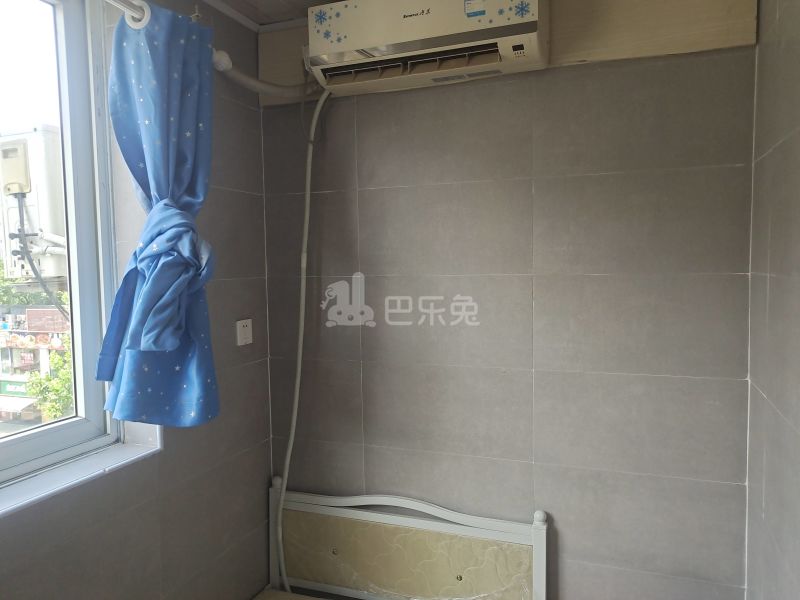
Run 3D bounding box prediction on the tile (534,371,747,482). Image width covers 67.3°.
[{"bbox_3d":[0.708,0.374,1.807,0.600,0.300,0.010,0,4,21],"label":"tile"}]

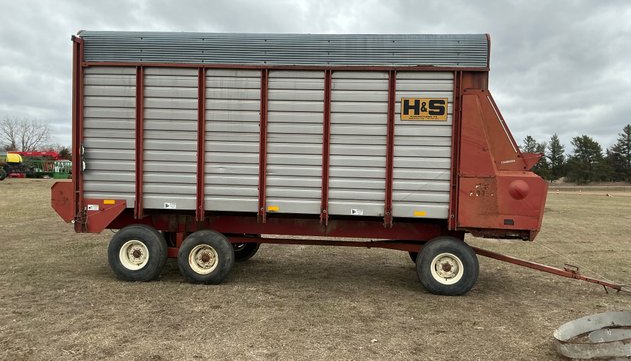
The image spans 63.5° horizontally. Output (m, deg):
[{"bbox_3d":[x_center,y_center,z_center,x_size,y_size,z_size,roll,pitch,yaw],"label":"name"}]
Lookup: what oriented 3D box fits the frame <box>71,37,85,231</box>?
[{"bbox_3d":[-3.438,-0.666,7.386,0.160,2.800,0.120,2,1,3],"label":"frame"}]

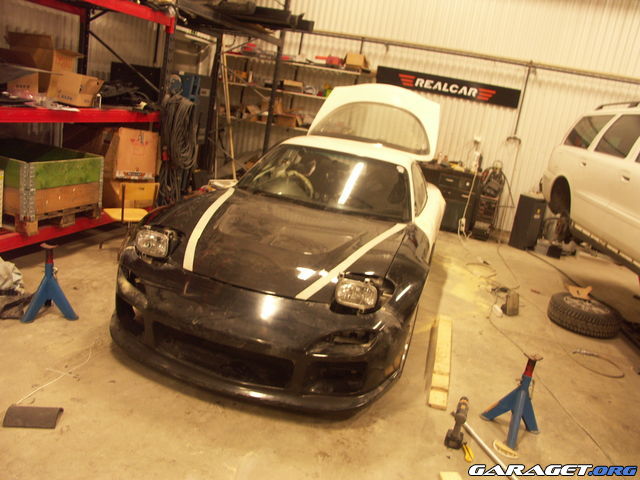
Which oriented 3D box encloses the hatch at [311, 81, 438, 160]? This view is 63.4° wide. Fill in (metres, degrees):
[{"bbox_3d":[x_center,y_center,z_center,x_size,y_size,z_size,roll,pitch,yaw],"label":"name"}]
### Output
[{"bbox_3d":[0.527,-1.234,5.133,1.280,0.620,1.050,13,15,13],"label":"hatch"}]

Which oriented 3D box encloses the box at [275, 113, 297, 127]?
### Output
[{"bbox_3d":[-0.553,-1.915,8.258,0.330,0.170,0.280,13,15,13],"label":"box"}]

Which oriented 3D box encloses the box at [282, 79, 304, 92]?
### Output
[{"bbox_3d":[-0.420,-2.414,8.109,0.330,0.170,0.280,13,15,13],"label":"box"}]

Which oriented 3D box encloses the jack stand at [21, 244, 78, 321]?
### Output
[{"bbox_3d":[-1.684,0.244,3.233,0.280,0.460,0.231,0,17,-31],"label":"jack stand"}]

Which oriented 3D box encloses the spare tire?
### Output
[{"bbox_3d":[2.372,0.674,4.637,0.600,0.200,0.600,13,15,13],"label":"spare tire"}]

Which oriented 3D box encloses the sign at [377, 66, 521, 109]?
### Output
[{"bbox_3d":[1.870,-2.259,7.650,2.090,0.275,0.030,13,15,13],"label":"sign"}]

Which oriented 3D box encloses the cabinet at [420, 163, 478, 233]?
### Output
[{"bbox_3d":[1.843,-0.636,7.808,0.950,0.900,0.500,13,15,13],"label":"cabinet"}]

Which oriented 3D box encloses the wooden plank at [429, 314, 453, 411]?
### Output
[{"bbox_3d":[0.839,0.785,3.516,0.105,0.080,1.276,13,15,12],"label":"wooden plank"}]

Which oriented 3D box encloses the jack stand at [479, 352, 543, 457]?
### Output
[{"bbox_3d":[1.068,0.836,2.730,0.296,0.460,0.231,13,15,12],"label":"jack stand"}]

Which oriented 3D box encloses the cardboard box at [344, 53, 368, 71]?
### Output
[{"bbox_3d":[0.536,-2.671,7.784,0.330,0.240,0.280,13,15,13],"label":"cardboard box"}]

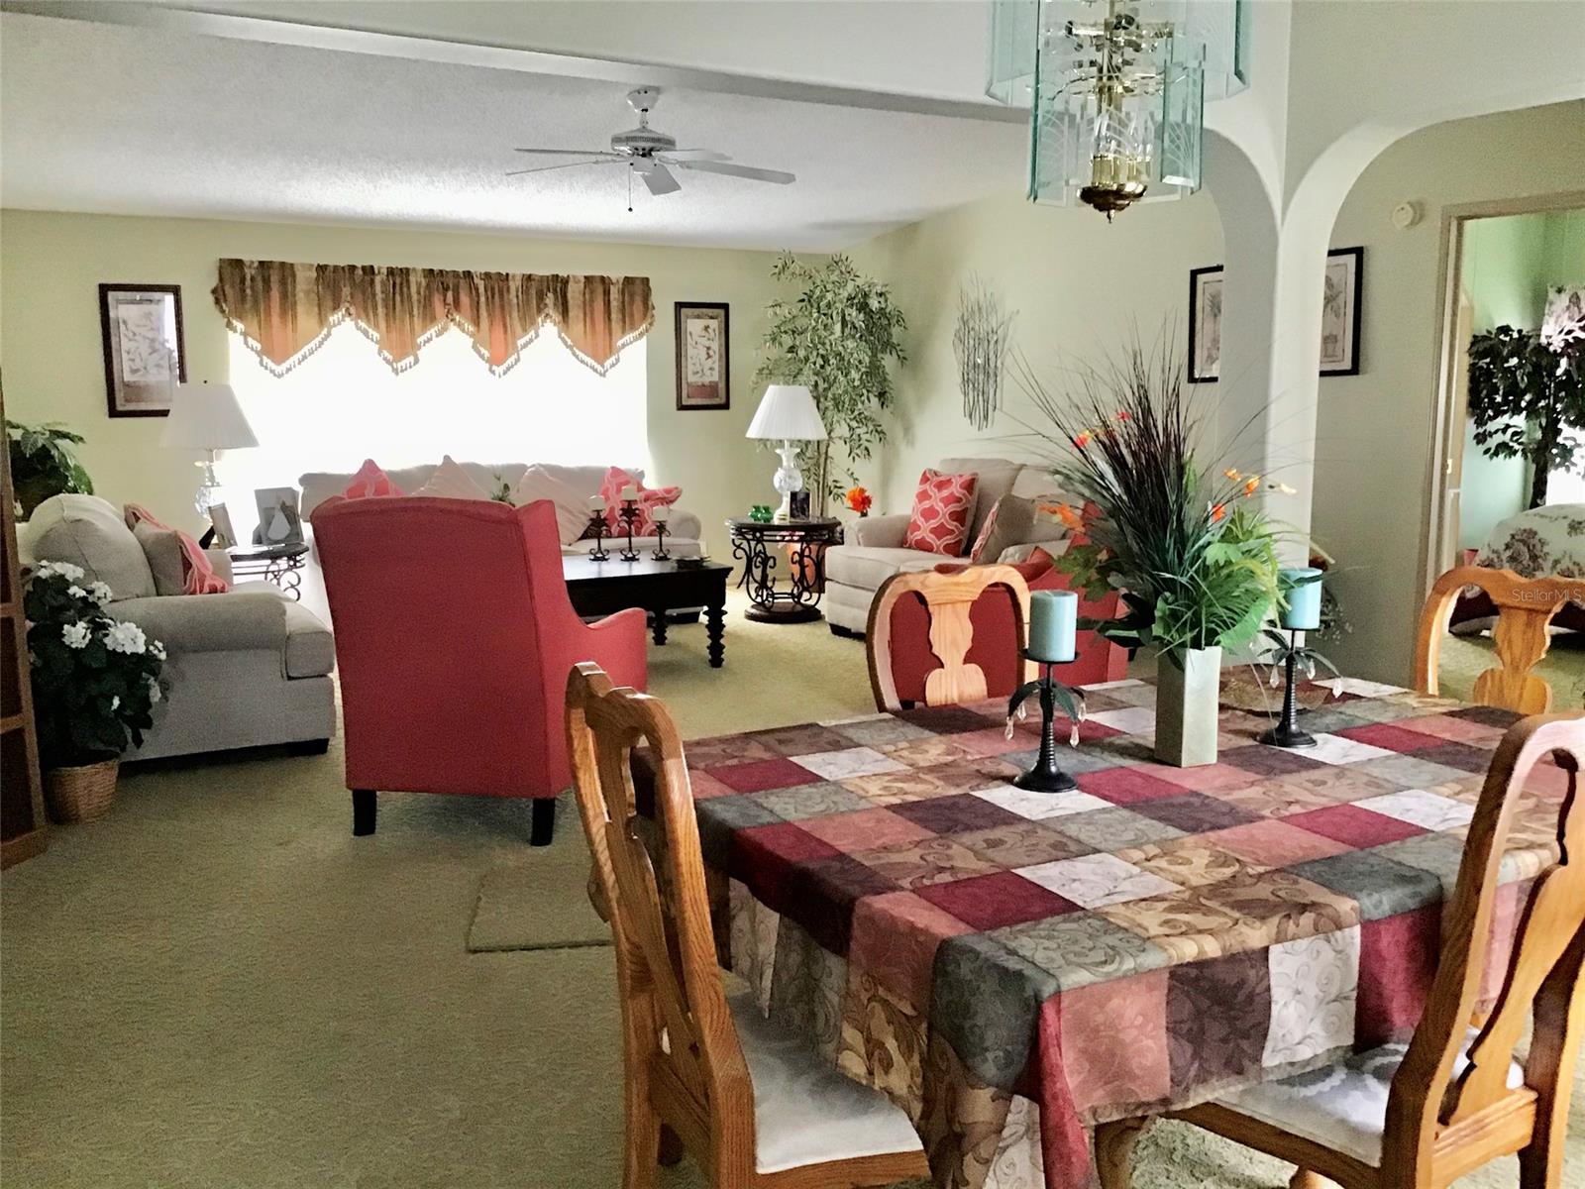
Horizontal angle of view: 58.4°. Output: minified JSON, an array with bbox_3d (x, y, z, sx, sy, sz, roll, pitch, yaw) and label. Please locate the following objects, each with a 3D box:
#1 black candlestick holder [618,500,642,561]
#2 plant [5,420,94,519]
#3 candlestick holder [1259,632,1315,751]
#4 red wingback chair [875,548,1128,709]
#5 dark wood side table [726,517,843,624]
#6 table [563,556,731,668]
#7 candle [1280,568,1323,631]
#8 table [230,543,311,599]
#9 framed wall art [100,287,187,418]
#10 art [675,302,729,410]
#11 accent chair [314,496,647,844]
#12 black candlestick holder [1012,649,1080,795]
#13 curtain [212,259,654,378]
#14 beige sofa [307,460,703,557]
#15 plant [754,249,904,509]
[{"bbox_3d":[-0.851,-0.335,7.425,0.123,0.309,0.123,0,8,0],"label":"black candlestick holder"},{"bbox_3d":[-3.651,-0.587,6.900,0.520,0.540,0.500,-5,10,-30],"label":"plant"},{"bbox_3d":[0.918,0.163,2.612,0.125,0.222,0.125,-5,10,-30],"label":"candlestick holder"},{"bbox_3d":[0.955,0.021,5.779,0.870,1.060,0.770,3,9,20],"label":"red wingback chair"},{"bbox_3d":[-0.049,-0.147,8.578,0.690,0.584,0.690,0,8,0],"label":"dark wood side table"},{"bbox_3d":[-1.020,0.113,7.105,1.235,0.494,0.795,-5,10,-30],"label":"table"},{"bbox_3d":[0.928,0.007,2.588,0.078,0.105,0.078,-5,10,-30],"label":"candle"},{"bbox_3d":[-2.803,0.044,7.311,0.680,0.565,0.680,-5,10,-30],"label":"table"},{"bbox_3d":[-3.642,-1.367,7.987,0.417,0.739,0.035,-4,9,-28],"label":"framed wall art"},{"bbox_3d":[-0.611,-1.602,9.586,0.401,0.720,0.035,-4,9,-28],"label":"art"},{"bbox_3d":[-0.998,0.192,4.609,0.770,1.060,0.870,2,8,11],"label":"accent chair"},{"bbox_3d":[0.421,0.205,2.333,0.122,0.222,0.122,0,9,0],"label":"black candlestick holder"},{"bbox_3d":[-2.102,-1.664,8.719,2.677,0.657,0.130,-4,9,-28],"label":"curtain"},{"bbox_3d":[-1.675,-0.276,8.223,2.180,0.930,0.994,-5,10,-30],"label":"beige sofa"},{"bbox_3d":[0.247,-1.156,9.615,0.950,2.281,0.850,-4,9,-28],"label":"plant"}]

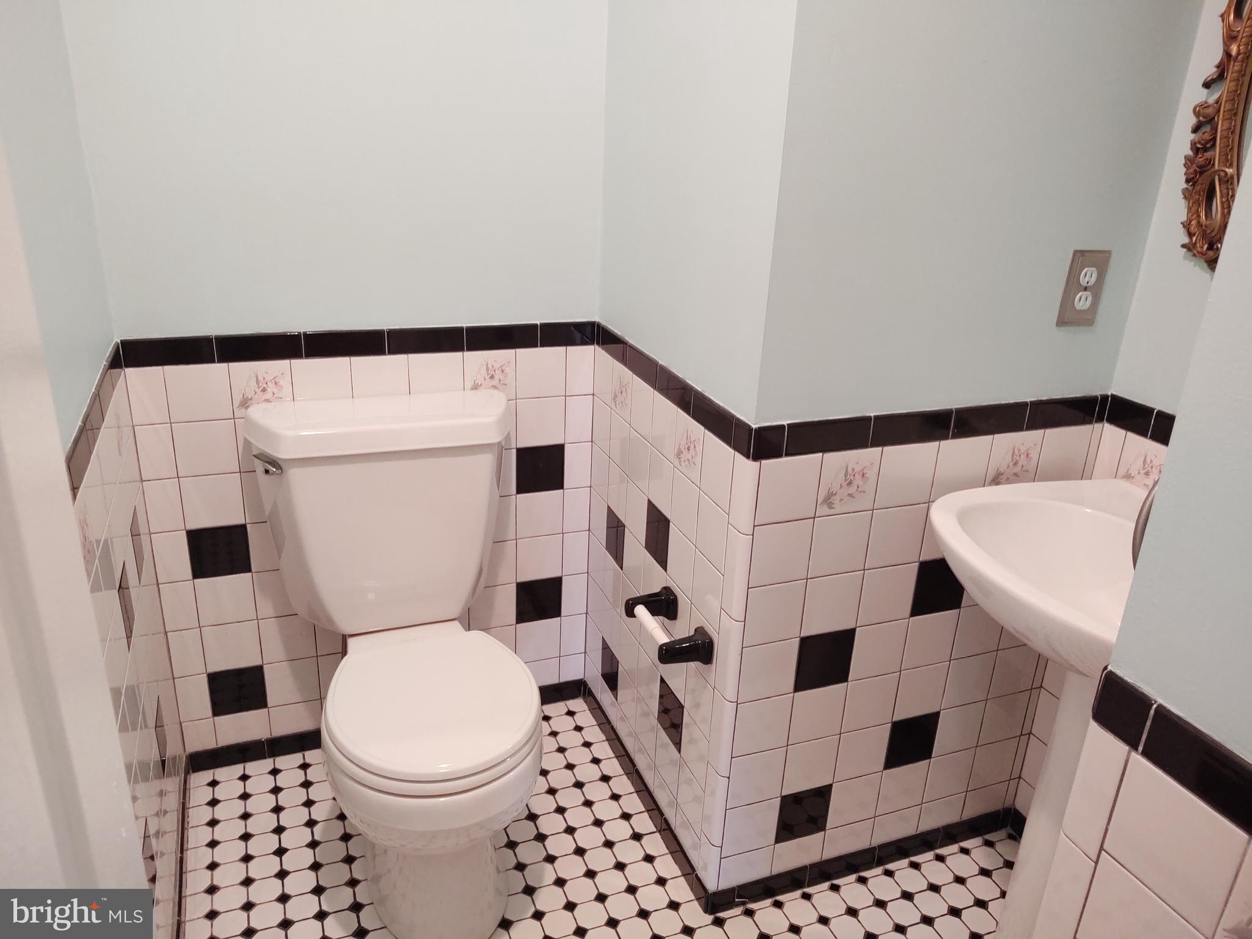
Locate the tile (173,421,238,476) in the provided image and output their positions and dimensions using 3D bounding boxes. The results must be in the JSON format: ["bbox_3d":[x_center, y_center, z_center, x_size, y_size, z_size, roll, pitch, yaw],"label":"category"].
[{"bbox_3d":[-0.800,-0.040,1.866,0.108,0.108,0.009,-6,23,-20],"label":"tile"}]

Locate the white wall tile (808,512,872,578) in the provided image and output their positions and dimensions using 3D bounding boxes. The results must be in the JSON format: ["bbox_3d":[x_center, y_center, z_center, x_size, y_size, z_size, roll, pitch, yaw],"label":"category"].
[{"bbox_3d":[0.347,0.121,1.586,0.108,0.108,0.010,-6,24,-21],"label":"white wall tile"}]

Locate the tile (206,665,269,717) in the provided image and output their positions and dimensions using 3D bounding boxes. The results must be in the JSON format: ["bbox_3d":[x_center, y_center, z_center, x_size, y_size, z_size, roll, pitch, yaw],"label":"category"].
[{"bbox_3d":[-0.822,0.467,2.070,0.108,0.108,0.009,-6,23,-20],"label":"tile"}]

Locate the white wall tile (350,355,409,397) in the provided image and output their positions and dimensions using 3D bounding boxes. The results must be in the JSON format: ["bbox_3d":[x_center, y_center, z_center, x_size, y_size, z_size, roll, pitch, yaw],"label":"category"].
[{"bbox_3d":[-0.485,-0.174,1.931,0.108,0.108,0.009,-6,23,-20],"label":"white wall tile"}]

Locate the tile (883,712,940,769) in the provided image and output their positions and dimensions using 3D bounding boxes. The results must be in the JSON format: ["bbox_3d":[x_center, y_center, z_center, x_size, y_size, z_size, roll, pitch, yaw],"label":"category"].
[{"bbox_3d":[0.533,0.505,1.827,0.108,0.108,0.009,-6,23,-21],"label":"tile"}]

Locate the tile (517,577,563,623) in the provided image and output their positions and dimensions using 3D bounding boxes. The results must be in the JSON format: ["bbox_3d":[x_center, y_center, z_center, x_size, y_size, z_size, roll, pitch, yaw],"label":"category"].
[{"bbox_3d":[-0.201,0.302,2.248,0.108,0.108,0.009,-6,23,-20],"label":"tile"}]

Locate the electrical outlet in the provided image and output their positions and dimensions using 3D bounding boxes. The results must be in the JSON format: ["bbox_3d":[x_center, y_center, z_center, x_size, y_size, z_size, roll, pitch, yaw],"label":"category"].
[{"bbox_3d":[0.737,-0.292,1.576,0.080,0.124,0.009,-6,24,-21],"label":"electrical outlet"}]

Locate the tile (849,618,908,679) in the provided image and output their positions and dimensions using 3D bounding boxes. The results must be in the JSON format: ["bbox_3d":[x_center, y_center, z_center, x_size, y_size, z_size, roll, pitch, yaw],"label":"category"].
[{"bbox_3d":[0.440,0.313,1.708,0.108,0.108,0.009,-6,24,-21],"label":"tile"}]

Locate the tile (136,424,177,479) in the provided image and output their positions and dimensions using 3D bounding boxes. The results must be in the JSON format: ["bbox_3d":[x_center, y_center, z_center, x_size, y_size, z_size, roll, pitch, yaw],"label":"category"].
[{"bbox_3d":[-0.881,-0.032,1.837,0.061,0.108,0.009,-6,23,-20],"label":"tile"}]

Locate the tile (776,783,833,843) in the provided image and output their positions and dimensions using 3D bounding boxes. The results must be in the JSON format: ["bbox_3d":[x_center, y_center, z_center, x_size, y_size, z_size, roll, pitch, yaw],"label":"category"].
[{"bbox_3d":[0.325,0.628,1.793,0.108,0.108,0.009,-6,24,-21],"label":"tile"}]

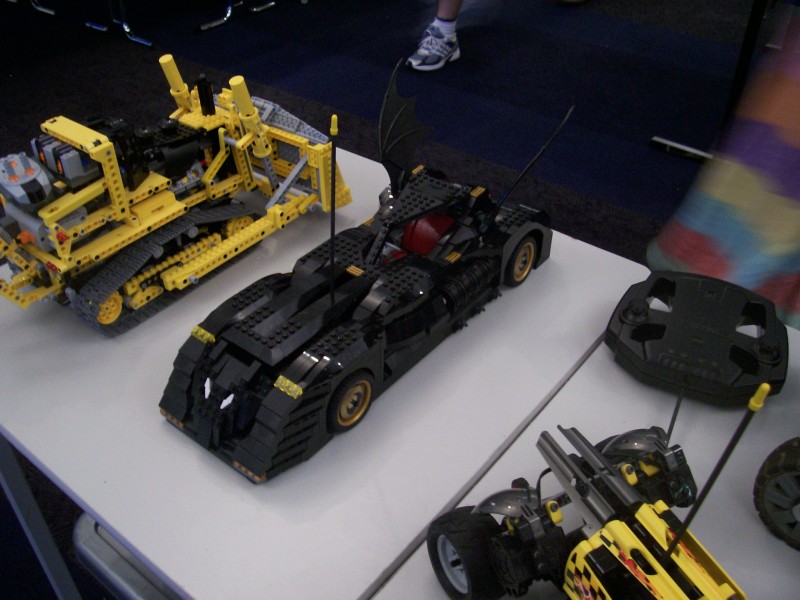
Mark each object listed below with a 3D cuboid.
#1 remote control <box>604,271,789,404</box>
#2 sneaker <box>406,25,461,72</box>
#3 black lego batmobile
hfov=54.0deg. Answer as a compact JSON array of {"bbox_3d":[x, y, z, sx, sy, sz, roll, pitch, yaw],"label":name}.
[{"bbox_3d":[0.291,0.032,0.761,0.163,0.045,0.162,17,40,20],"label":"remote control"},{"bbox_3d":[0.143,-1.072,3.314,0.280,0.130,0.105,-29,46,-32],"label":"sneaker"},{"bbox_3d":[-0.024,-0.053,0.739,0.185,0.202,0.438,26,44,29],"label":"black lego batmobile"}]

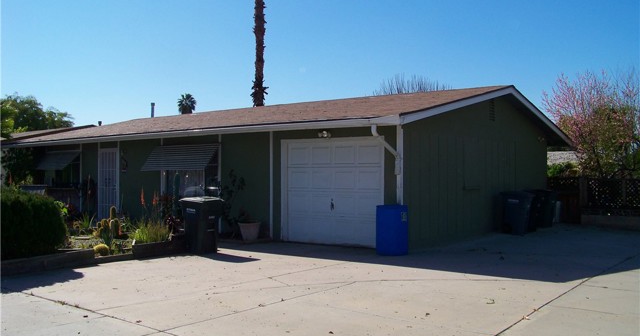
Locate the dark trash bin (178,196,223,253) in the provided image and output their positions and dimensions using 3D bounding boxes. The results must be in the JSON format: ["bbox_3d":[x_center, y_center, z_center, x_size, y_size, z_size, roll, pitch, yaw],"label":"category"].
[{"bbox_3d":[-2.355,1.113,12.150,0.710,1.040,0.610,0,0,36],"label":"dark trash bin"}]

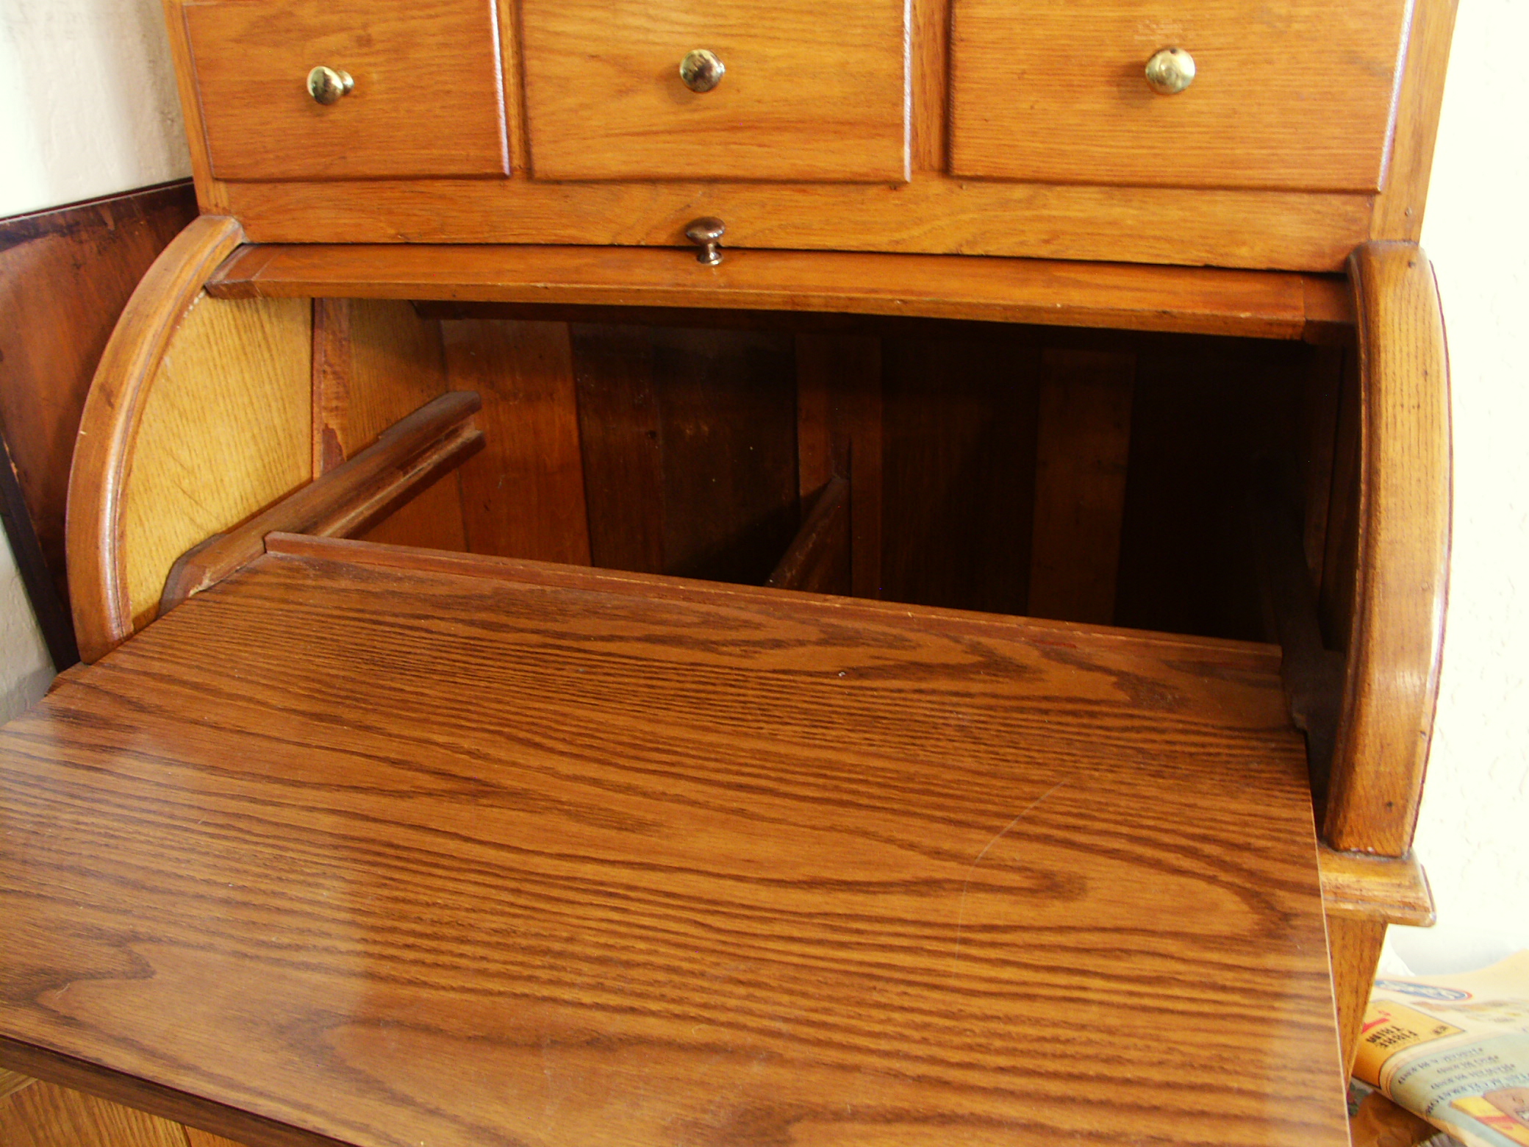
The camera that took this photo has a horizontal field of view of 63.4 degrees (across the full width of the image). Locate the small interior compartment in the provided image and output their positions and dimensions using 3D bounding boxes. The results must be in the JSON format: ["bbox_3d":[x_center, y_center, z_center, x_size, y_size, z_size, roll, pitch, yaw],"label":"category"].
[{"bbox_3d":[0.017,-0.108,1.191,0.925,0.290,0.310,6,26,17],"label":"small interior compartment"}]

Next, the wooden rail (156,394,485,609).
[{"bbox_3d":[-0.391,-0.071,1.152,0.035,0.073,0.461,6,27,18],"label":"wooden rail"}]

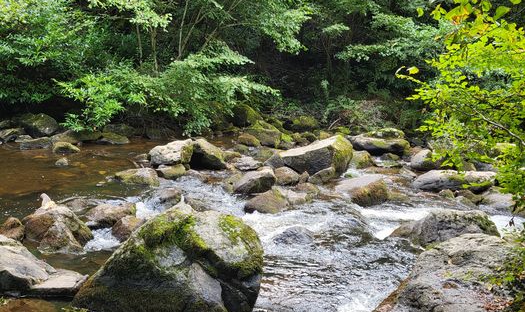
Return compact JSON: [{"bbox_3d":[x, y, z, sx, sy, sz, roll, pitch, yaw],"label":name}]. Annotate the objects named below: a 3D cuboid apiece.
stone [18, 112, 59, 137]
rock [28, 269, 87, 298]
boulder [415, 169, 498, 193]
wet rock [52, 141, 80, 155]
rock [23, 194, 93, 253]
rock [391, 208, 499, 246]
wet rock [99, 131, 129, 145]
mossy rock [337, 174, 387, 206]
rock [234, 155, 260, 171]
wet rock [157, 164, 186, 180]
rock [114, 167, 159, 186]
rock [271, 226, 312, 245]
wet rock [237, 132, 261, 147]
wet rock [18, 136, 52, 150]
[{"bbox_3d":[-5.776,-0.824,13.600,0.859,0.586,0.644,-2,8,-14],"label":"stone"},{"bbox_3d":[-1.730,1.076,4.454,0.419,0.151,0.398,0,10,0],"label":"rock"},{"bbox_3d":[2.698,0.342,7.422,1.103,0.273,0.606,0,10,0],"label":"boulder"},{"bbox_3d":[-4.391,-0.194,11.800,0.546,0.272,0.382,-2,8,-12],"label":"wet rock"},{"bbox_3d":[-2.288,0.753,5.869,0.781,0.582,0.664,0,9,0],"label":"rock"},{"bbox_3d":[2.166,0.892,6.406,1.171,0.410,0.703,1,8,10],"label":"rock"},{"bbox_3d":[-3.706,-0.453,13.202,0.738,0.339,0.480,-1,8,-9],"label":"wet rock"},{"bbox_3d":[1.495,0.516,7.861,0.777,0.413,0.700,-5,10,-30],"label":"mossy rock"},{"bbox_3d":[-0.241,0.104,8.490,0.418,0.238,0.314,0,10,0],"label":"rock"},{"bbox_3d":[-1.622,0.294,9.372,0.535,0.256,0.401,0,9,0],"label":"wet rock"},{"bbox_3d":[-2.138,0.348,8.921,0.747,0.297,0.523,0,9,0],"label":"rock"},{"bbox_3d":[0.300,0.836,5.476,0.433,0.151,0.325,0,10,0],"label":"rock"},{"bbox_3d":[-0.359,-0.424,13.501,0.616,0.339,0.493,0,9,0],"label":"wet rock"},{"bbox_3d":[-4.313,-0.239,10.000,0.571,0.243,0.399,0,10,0],"label":"wet rock"}]

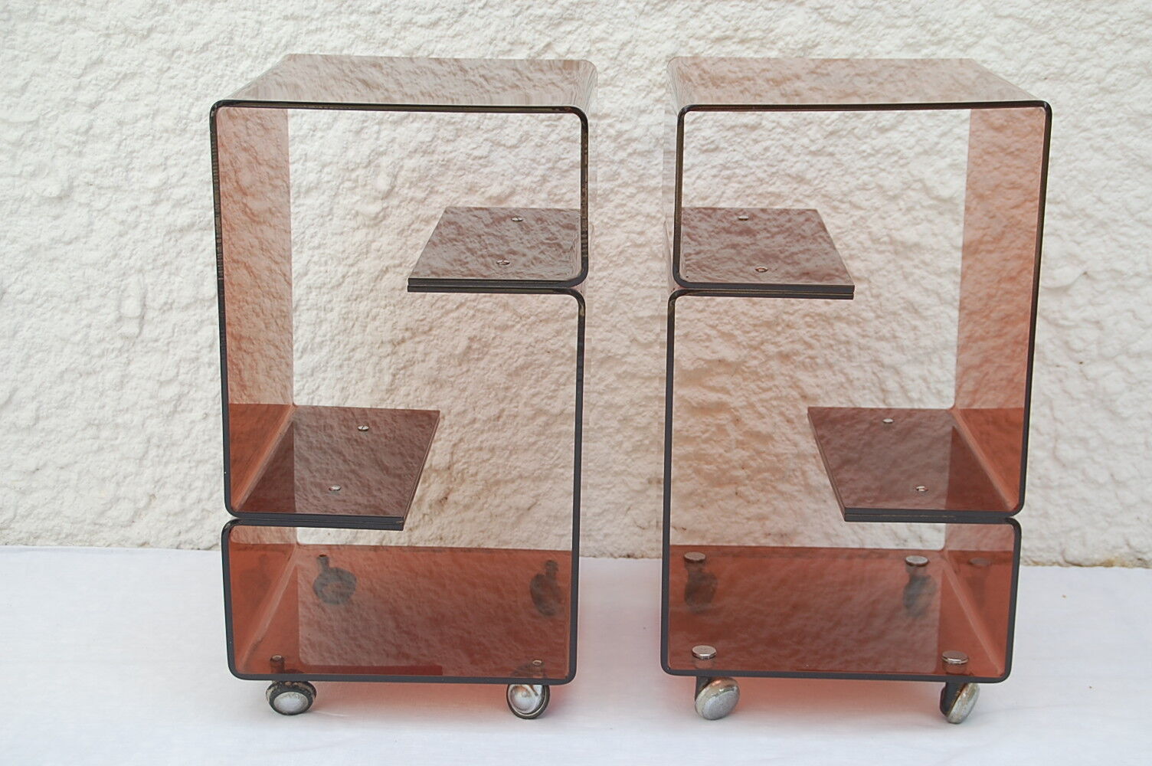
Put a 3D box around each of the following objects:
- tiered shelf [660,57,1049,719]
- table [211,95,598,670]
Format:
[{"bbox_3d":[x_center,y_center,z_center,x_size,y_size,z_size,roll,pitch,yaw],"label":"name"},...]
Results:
[{"bbox_3d":[0.291,-0.001,2.330,0.380,0.696,0.408,1,15,0],"label":"tiered shelf"},{"bbox_3d":[-0.176,-0.002,2.313,0.380,0.693,0.408,1,15,2],"label":"table"}]

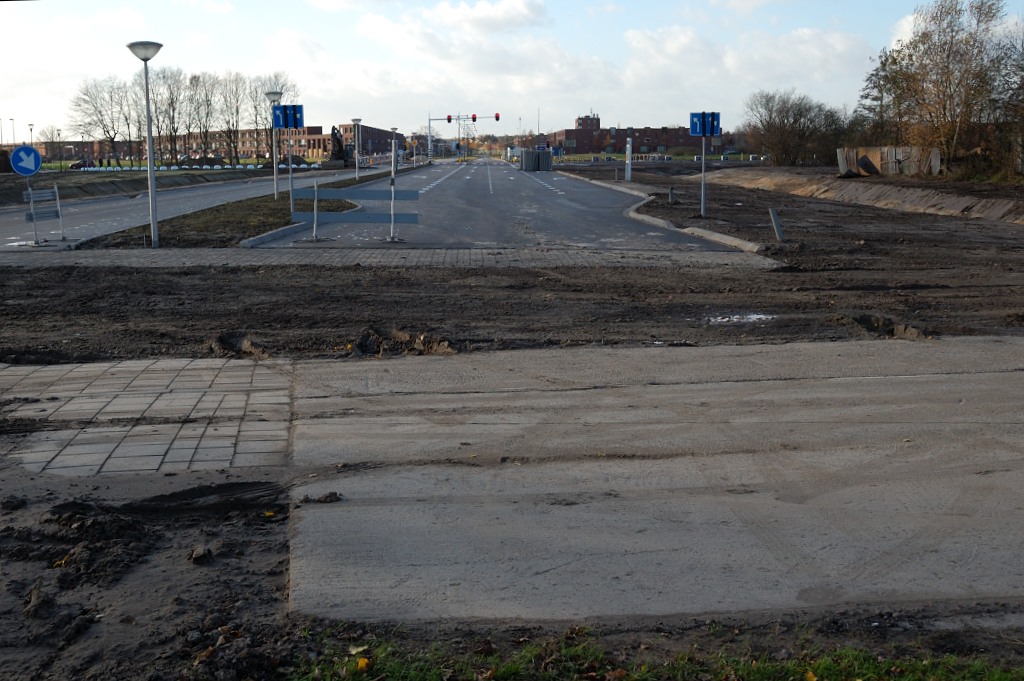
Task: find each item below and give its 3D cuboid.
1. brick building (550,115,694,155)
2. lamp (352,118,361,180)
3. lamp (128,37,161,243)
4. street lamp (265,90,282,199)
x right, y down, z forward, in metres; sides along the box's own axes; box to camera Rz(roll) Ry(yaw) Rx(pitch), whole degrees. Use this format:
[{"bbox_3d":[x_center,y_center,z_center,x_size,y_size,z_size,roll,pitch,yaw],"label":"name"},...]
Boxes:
[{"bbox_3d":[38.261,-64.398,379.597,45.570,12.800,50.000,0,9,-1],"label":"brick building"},{"bbox_3d":[-9.772,-12.038,75.382,0.690,3.860,0.690,0,9,0],"label":"lamp"},{"bbox_3d":[-6.846,-3.682,22.611,0.690,3.860,0.690,0,9,0],"label":"lamp"},{"bbox_3d":[-8.560,-7.037,43.227,0.690,3.860,0.690,0,9,0],"label":"street lamp"}]

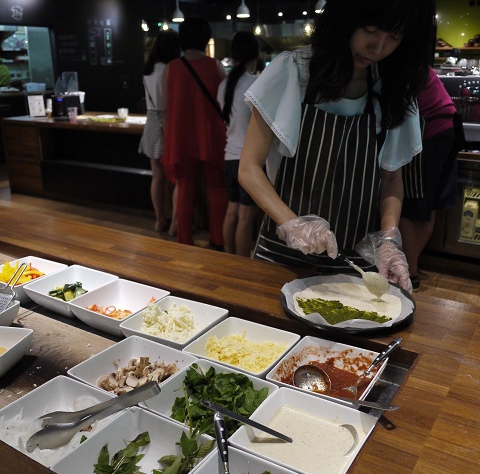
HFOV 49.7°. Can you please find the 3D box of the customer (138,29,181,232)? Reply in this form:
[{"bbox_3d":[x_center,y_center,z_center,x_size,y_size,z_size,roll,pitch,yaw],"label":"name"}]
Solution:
[{"bbox_3d":[-0.616,-0.824,4.224,0.400,1.610,0.290,5,18,18],"label":"customer"}]

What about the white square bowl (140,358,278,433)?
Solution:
[{"bbox_3d":[-0.050,0.308,0.925,0.183,0.060,0.177,10,20,30],"label":"white square bowl"}]

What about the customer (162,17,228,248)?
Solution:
[{"bbox_3d":[-0.314,-0.725,3.827,0.480,1.650,0.300,1,18,5],"label":"customer"}]

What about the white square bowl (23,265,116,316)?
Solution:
[{"bbox_3d":[-0.428,0.148,1.333,0.168,0.067,0.168,10,20,30],"label":"white square bowl"}]

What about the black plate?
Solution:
[{"bbox_3d":[0.242,0.153,1.190,0.312,0.028,0.312,-1,17,0],"label":"black plate"}]

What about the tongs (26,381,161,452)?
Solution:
[{"bbox_3d":[-0.232,0.280,0.832,0.212,0.040,0.065,-18,19,-4],"label":"tongs"}]

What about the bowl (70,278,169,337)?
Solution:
[{"bbox_3d":[-0.283,0.178,1.238,0.168,0.067,0.168,10,20,30],"label":"bowl"}]

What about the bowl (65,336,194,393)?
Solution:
[{"bbox_3d":[-0.191,0.268,0.959,0.168,0.067,0.168,10,20,30],"label":"bowl"}]

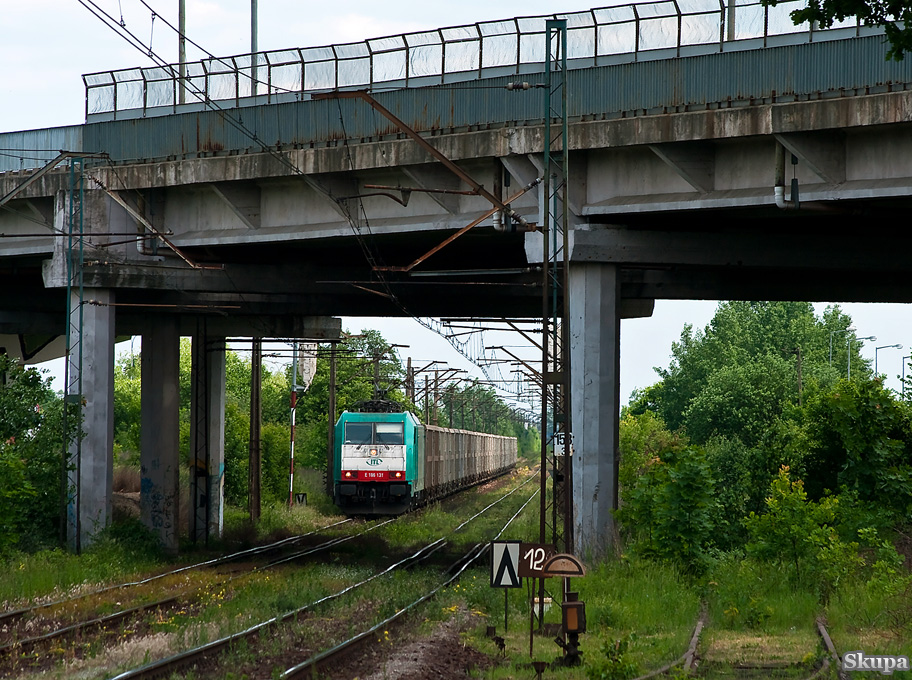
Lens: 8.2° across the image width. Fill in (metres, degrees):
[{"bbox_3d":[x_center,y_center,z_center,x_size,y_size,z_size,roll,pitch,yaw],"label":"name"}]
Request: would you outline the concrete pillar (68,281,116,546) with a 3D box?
[{"bbox_3d":[-7.585,1.803,132.946,0.880,5.750,0.880,1,-1,-27],"label":"concrete pillar"}]

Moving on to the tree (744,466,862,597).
[{"bbox_3d":[5.328,2.951,98.000,1.800,2.050,1.700,0,-1,0],"label":"tree"}]

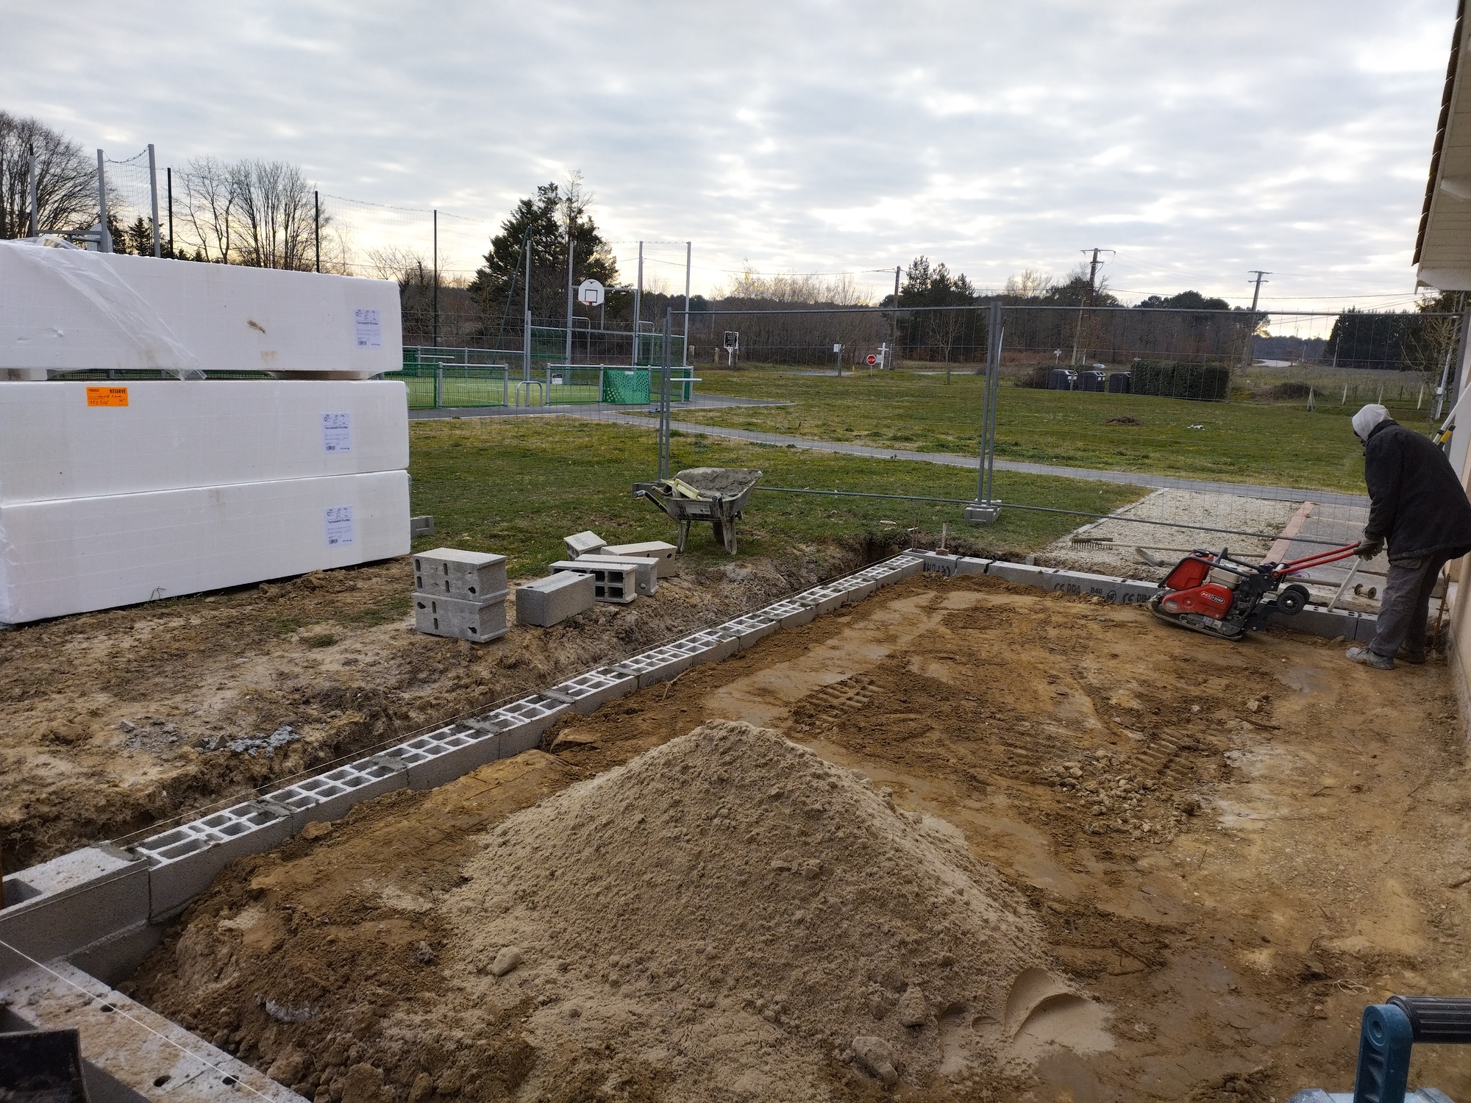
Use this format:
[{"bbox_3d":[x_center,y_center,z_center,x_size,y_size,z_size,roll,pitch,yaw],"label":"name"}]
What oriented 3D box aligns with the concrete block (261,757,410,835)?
[{"bbox_3d":[-1.518,0.965,3.880,0.200,0.175,0.500,10,13,30],"label":"concrete block"}]

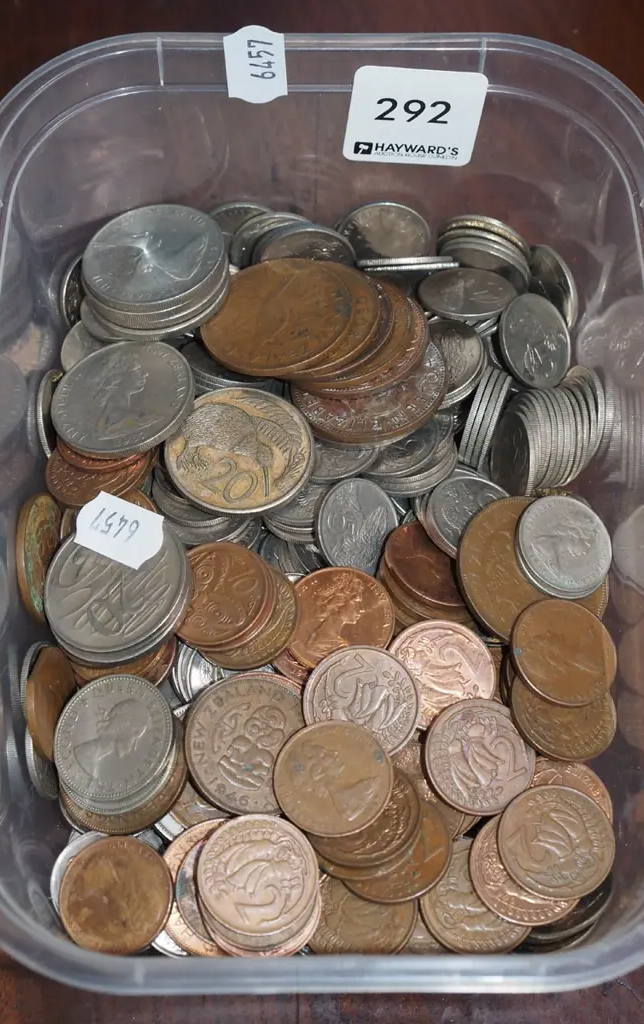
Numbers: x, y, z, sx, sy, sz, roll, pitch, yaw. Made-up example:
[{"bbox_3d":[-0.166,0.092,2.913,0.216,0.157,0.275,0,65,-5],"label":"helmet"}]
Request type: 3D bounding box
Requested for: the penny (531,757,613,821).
[{"bbox_3d":[0.042,0.055,0.345,0.021,0.002,0.021,0,61,4],"label":"penny"}]

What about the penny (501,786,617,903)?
[{"bbox_3d":[0.042,0.059,0.340,0.021,0.002,0.021,0,64,-1],"label":"penny"}]

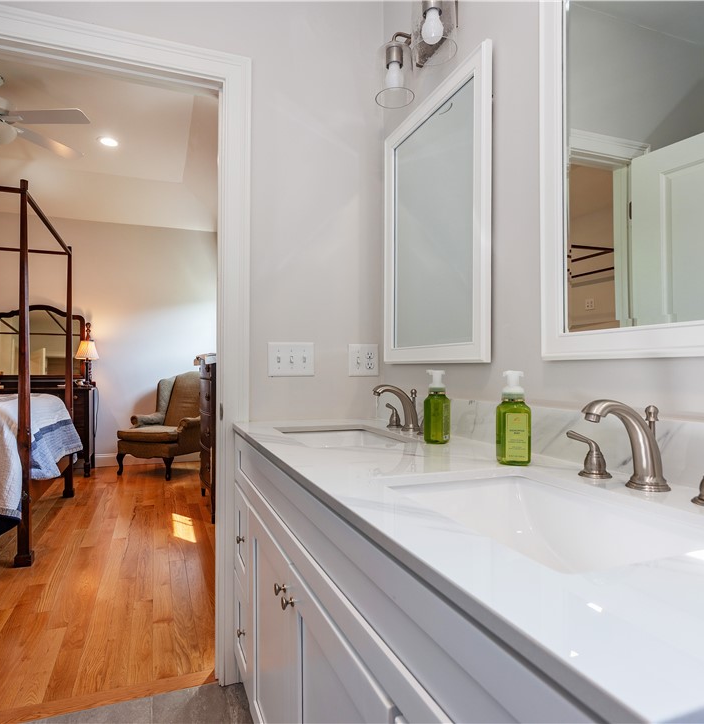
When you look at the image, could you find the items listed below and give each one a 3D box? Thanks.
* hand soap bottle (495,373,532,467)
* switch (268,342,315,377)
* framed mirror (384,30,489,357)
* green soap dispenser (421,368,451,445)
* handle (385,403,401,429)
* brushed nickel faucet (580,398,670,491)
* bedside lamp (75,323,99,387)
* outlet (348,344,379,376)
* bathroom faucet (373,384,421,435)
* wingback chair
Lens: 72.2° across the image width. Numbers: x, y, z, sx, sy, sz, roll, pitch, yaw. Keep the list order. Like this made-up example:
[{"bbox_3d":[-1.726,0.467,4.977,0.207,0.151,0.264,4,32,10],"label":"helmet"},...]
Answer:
[{"bbox_3d":[0.337,0.115,0.999,0.062,0.189,0.062,0,0,0],"label":"hand soap bottle"},{"bbox_3d":[-0.213,-0.009,1.704,0.165,0.117,0.012,0,-1,-20],"label":"switch"},{"bbox_3d":[0.239,-0.412,1.508,0.031,0.831,0.568,0,-1,-22],"label":"framed mirror"},{"bbox_3d":[0.225,0.117,1.274,0.062,0.189,0.062,0,0,31],"label":"green soap dispenser"},{"bbox_3d":[0.135,0.180,1.623,0.055,0.069,0.092,0,0,-23],"label":"handle"},{"bbox_3d":[0.446,0.136,0.785,0.170,0.143,0.066,0,0,-23],"label":"brushed nickel faucet"},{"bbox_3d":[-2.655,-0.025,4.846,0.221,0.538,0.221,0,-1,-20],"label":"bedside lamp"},{"bbox_3d":[0.045,-0.006,1.797,0.117,0.117,0.011,0,-1,-20],"label":"outlet"},{"bbox_3d":[0.136,0.136,1.411,0.152,0.138,0.244,0,-1,-21],"label":"bathroom faucet"},{"bbox_3d":[-1.868,0.605,4.995,0.738,1.022,0.788,0,-1,22],"label":"wingback chair"}]

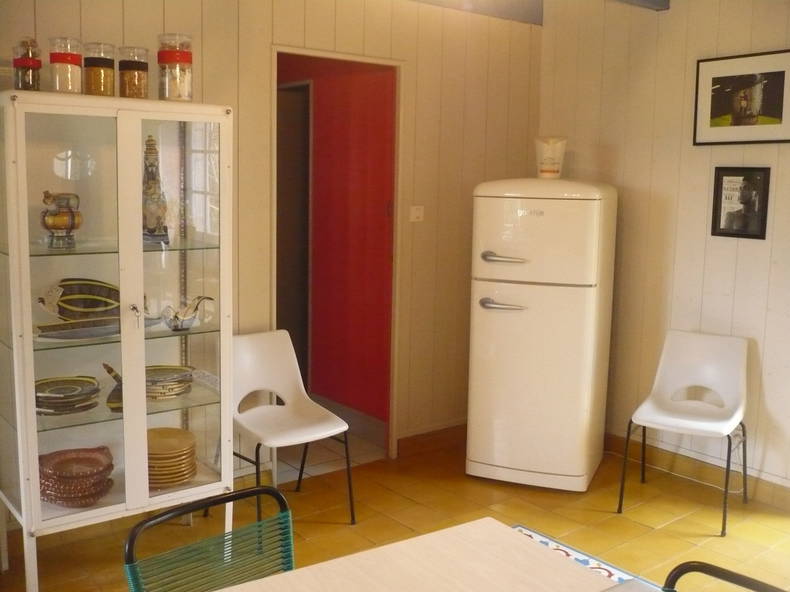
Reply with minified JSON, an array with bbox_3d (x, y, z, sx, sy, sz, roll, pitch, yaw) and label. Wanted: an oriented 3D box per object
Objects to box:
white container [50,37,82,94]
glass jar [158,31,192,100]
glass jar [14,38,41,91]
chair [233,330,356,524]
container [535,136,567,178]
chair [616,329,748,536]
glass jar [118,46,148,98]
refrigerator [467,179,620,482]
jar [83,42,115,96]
[{"bbox_3d":[-1.066,-0.738,2.588,0.106,0.190,0.106,-5,10,-39],"label":"white container"},{"bbox_3d":[-0.767,-0.788,2.789,0.118,0.248,0.118,1,8,0],"label":"glass jar"},{"bbox_3d":[-1.183,-0.737,2.570,0.092,0.188,0.092,-5,10,-39],"label":"glass jar"},{"bbox_3d":[-0.496,0.583,3.416,0.485,0.784,0.510,-5,10,-39],"label":"chair"},{"bbox_3d":[0.791,-0.691,4.019,0.160,0.208,0.135,3,8,15],"label":"container"},{"bbox_3d":[1.344,0.589,3.651,0.485,0.784,0.510,6,9,30],"label":"chair"},{"bbox_3d":[-0.905,-0.762,2.771,0.101,0.196,0.101,1,8,0],"label":"glass jar"},{"bbox_3d":[0.771,0.153,4.129,0.605,1.496,0.620,4,8,21],"label":"refrigerator"},{"bbox_3d":[-0.995,-0.751,2.685,0.103,0.193,0.103,1,8,0],"label":"jar"}]

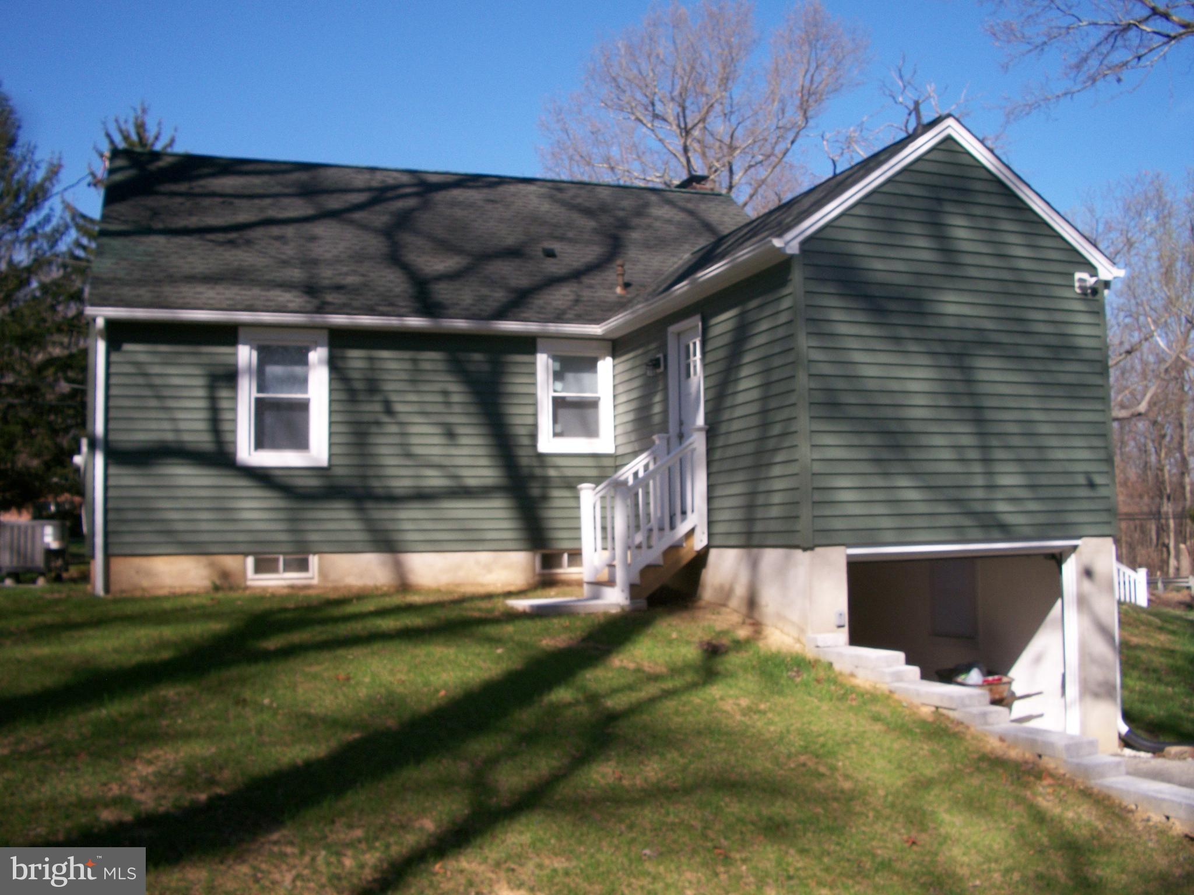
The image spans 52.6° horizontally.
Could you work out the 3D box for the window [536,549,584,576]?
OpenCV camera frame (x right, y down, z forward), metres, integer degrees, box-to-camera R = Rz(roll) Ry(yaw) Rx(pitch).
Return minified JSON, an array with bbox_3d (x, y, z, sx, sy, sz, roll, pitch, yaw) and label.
[{"bbox_3d":[-0.366,1.427,14.927,0.809,0.360,0.100,0,-5,-20],"label":"window"}]

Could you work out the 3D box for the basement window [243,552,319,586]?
[{"bbox_3d":[-3.587,1.394,13.769,0.815,0.378,0.099,0,-5,-20],"label":"basement window"}]

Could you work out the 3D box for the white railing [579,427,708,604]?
[{"bbox_3d":[0.492,0.726,12.921,1.019,1.828,1.159,0,-5,-20],"label":"white railing"}]

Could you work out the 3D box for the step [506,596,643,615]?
[{"bbox_3d":[-0.256,1.661,12.681,1.178,0.093,1.318,0,-5,-20],"label":"step"}]

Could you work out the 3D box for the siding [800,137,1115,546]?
[{"bbox_3d":[3.415,-1.052,11.406,3.549,3.862,0.088,0,-5,-20],"label":"siding"}]

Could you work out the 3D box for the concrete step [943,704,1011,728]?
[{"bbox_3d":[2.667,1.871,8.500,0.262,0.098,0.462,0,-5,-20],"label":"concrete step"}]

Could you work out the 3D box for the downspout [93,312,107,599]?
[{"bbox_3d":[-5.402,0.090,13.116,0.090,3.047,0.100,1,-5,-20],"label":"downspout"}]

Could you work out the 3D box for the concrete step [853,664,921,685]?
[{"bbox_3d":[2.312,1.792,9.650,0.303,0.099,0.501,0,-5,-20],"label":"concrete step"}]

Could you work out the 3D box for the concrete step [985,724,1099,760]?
[{"bbox_3d":[2.874,1.908,7.844,0.271,0.093,0.817,0,-5,-20],"label":"concrete step"}]

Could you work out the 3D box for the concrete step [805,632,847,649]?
[{"bbox_3d":[2.010,1.692,10.546,0.304,0.095,0.169,0,-5,-20],"label":"concrete step"}]

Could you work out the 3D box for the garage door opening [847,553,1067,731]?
[{"bbox_3d":[3.425,1.948,11.235,2.650,2.034,0.196,0,-5,-20],"label":"garage door opening"}]

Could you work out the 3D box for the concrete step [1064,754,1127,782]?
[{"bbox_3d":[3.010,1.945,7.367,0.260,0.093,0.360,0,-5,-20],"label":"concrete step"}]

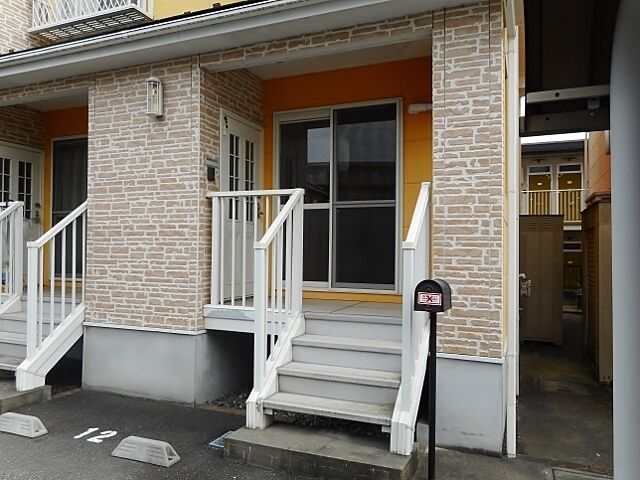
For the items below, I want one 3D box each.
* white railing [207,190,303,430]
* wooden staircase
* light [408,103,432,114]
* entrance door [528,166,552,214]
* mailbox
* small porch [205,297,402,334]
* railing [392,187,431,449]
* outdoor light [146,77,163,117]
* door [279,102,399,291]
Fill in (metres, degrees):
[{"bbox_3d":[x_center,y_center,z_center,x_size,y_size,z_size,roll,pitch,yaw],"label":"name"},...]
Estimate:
[{"bbox_3d":[-0.754,0.479,4.053,1.007,1.933,0.805,0,-1,22],"label":"white railing"},{"bbox_3d":[0.181,1.010,3.700,1.013,0.707,0.823,0,-1,22],"label":"wooden staircase"},{"bbox_3d":[1.067,-1.374,4.820,0.300,0.105,0.130,0,-1,22],"label":"light"},{"bbox_3d":[7.766,-1.587,16.300,0.860,2.130,0.100,0,-1,22],"label":"entrance door"},{"bbox_3d":[0.691,0.328,2.808,0.175,0.187,0.240,0,-1,26],"label":"mailbox"},{"bbox_3d":[0.091,0.779,4.652,2.136,0.234,1.096,0,-1,22],"label":"small porch"},{"bbox_3d":[0.690,0.478,3.465,0.161,1.933,0.794,0,-1,22],"label":"railing"},{"bbox_3d":[-1.610,-1.420,4.544,0.140,0.375,0.120,0,-1,22],"label":"outdoor light"},{"bbox_3d":[0.158,-0.466,5.223,1.499,2.072,0.090,0,-1,22],"label":"door"}]

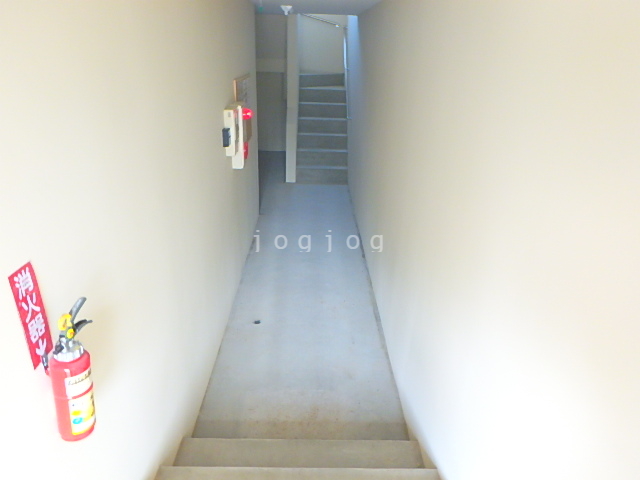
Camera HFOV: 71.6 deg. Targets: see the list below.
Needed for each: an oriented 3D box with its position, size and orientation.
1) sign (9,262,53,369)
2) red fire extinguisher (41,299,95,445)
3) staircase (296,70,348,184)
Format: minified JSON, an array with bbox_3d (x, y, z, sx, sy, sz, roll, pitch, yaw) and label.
[{"bbox_3d":[-0.646,0.173,1.004,0.008,0.240,0.079,2,24,-2],"label":"sign"},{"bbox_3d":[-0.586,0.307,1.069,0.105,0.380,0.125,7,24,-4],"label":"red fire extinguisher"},{"bbox_3d":[0.046,-1.926,7.497,0.820,1.480,1.950,2,24,-2],"label":"staircase"}]

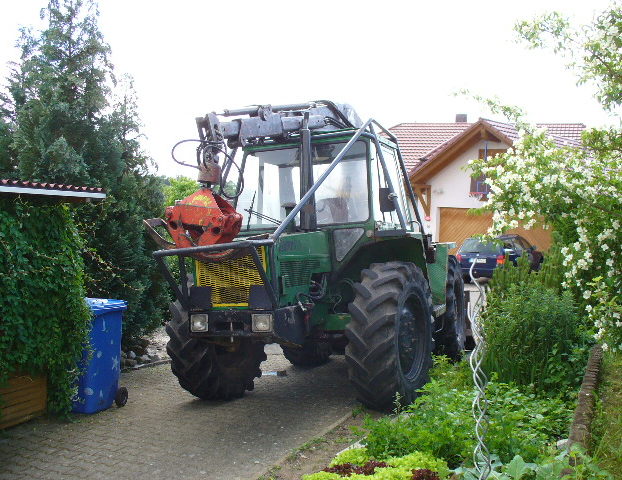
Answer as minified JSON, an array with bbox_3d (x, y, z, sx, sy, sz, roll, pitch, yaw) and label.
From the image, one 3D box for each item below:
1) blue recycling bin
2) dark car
[{"bbox_3d":[-2.170,1.095,6.600,0.580,1.070,0.730,0,0,19],"label":"blue recycling bin"},{"bbox_3d":[6.450,0.630,23.200,1.740,1.490,4.550,0,0,34],"label":"dark car"}]

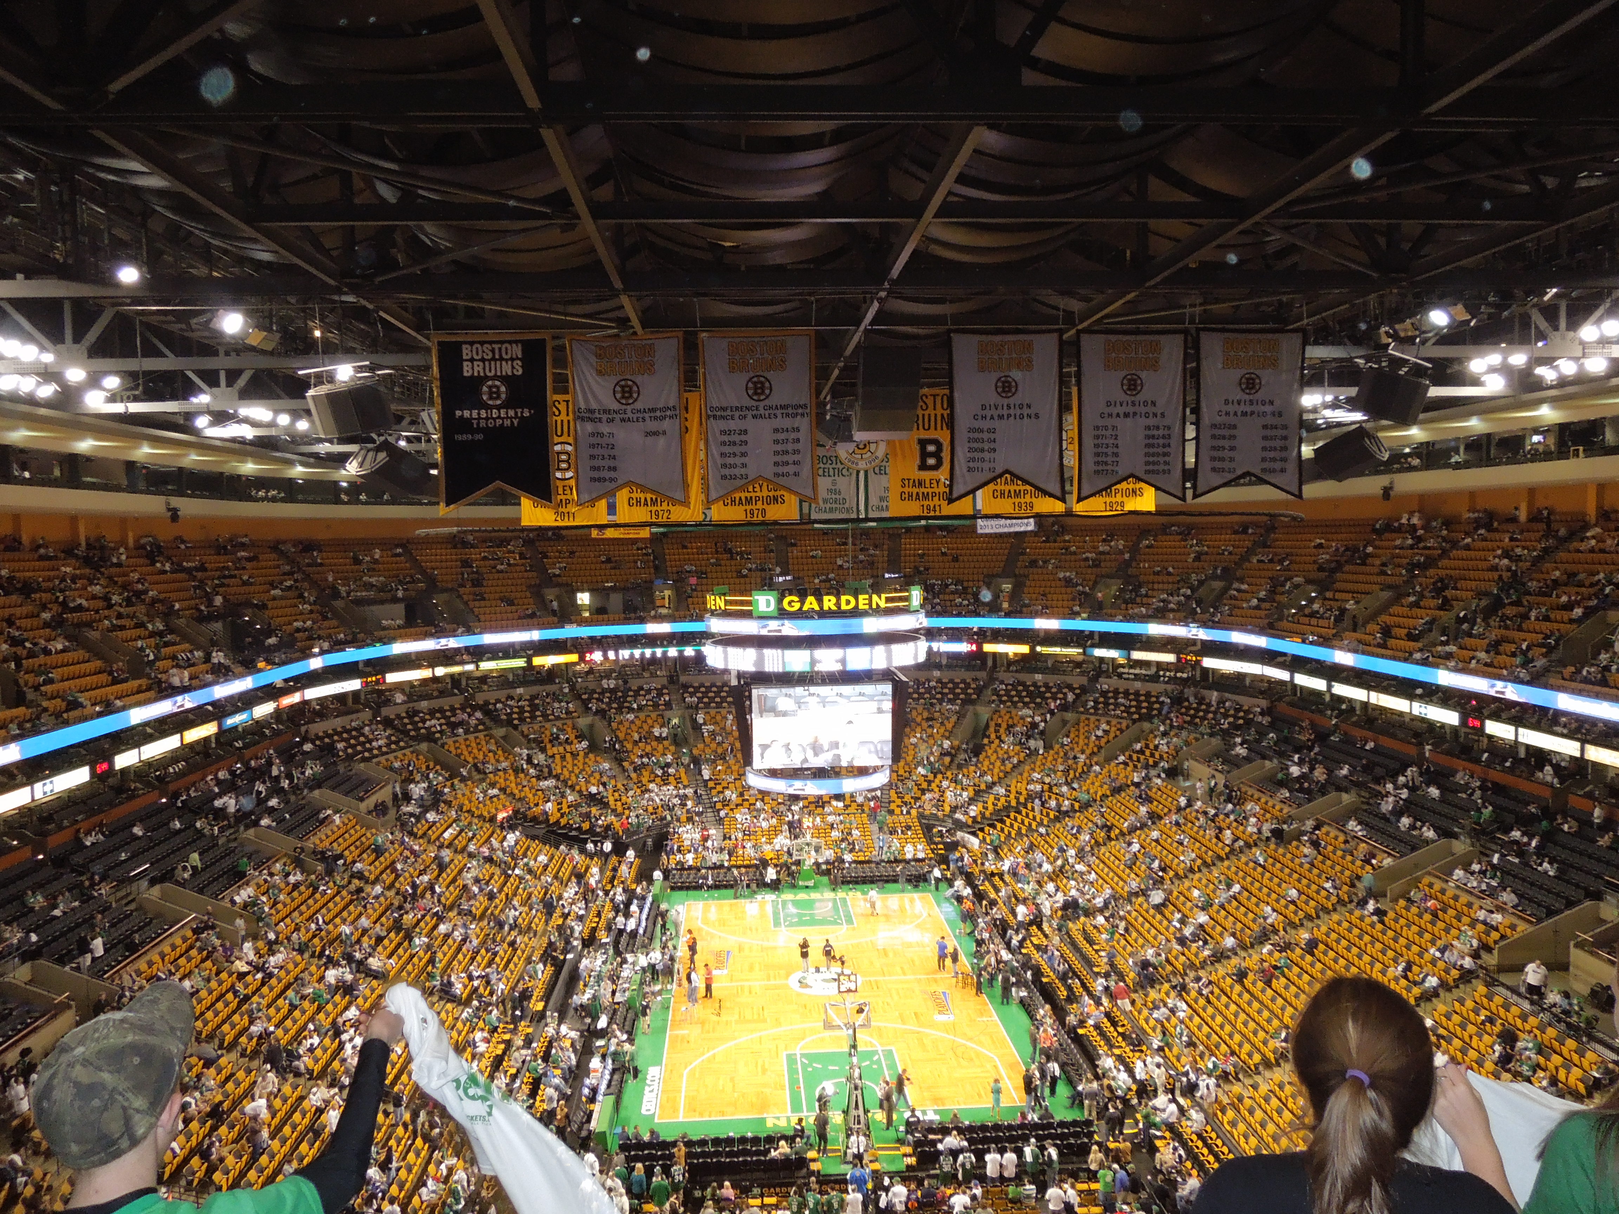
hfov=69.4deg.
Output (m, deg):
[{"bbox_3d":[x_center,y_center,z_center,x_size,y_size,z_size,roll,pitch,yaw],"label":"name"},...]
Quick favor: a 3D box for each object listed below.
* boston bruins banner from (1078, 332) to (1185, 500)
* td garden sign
[{"bbox_3d":[10.946,-6.494,39.758,3.692,5.763,0.200,-1,3,-3],"label":"boston bruins banner"},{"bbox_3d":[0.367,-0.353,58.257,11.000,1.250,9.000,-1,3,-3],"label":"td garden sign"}]

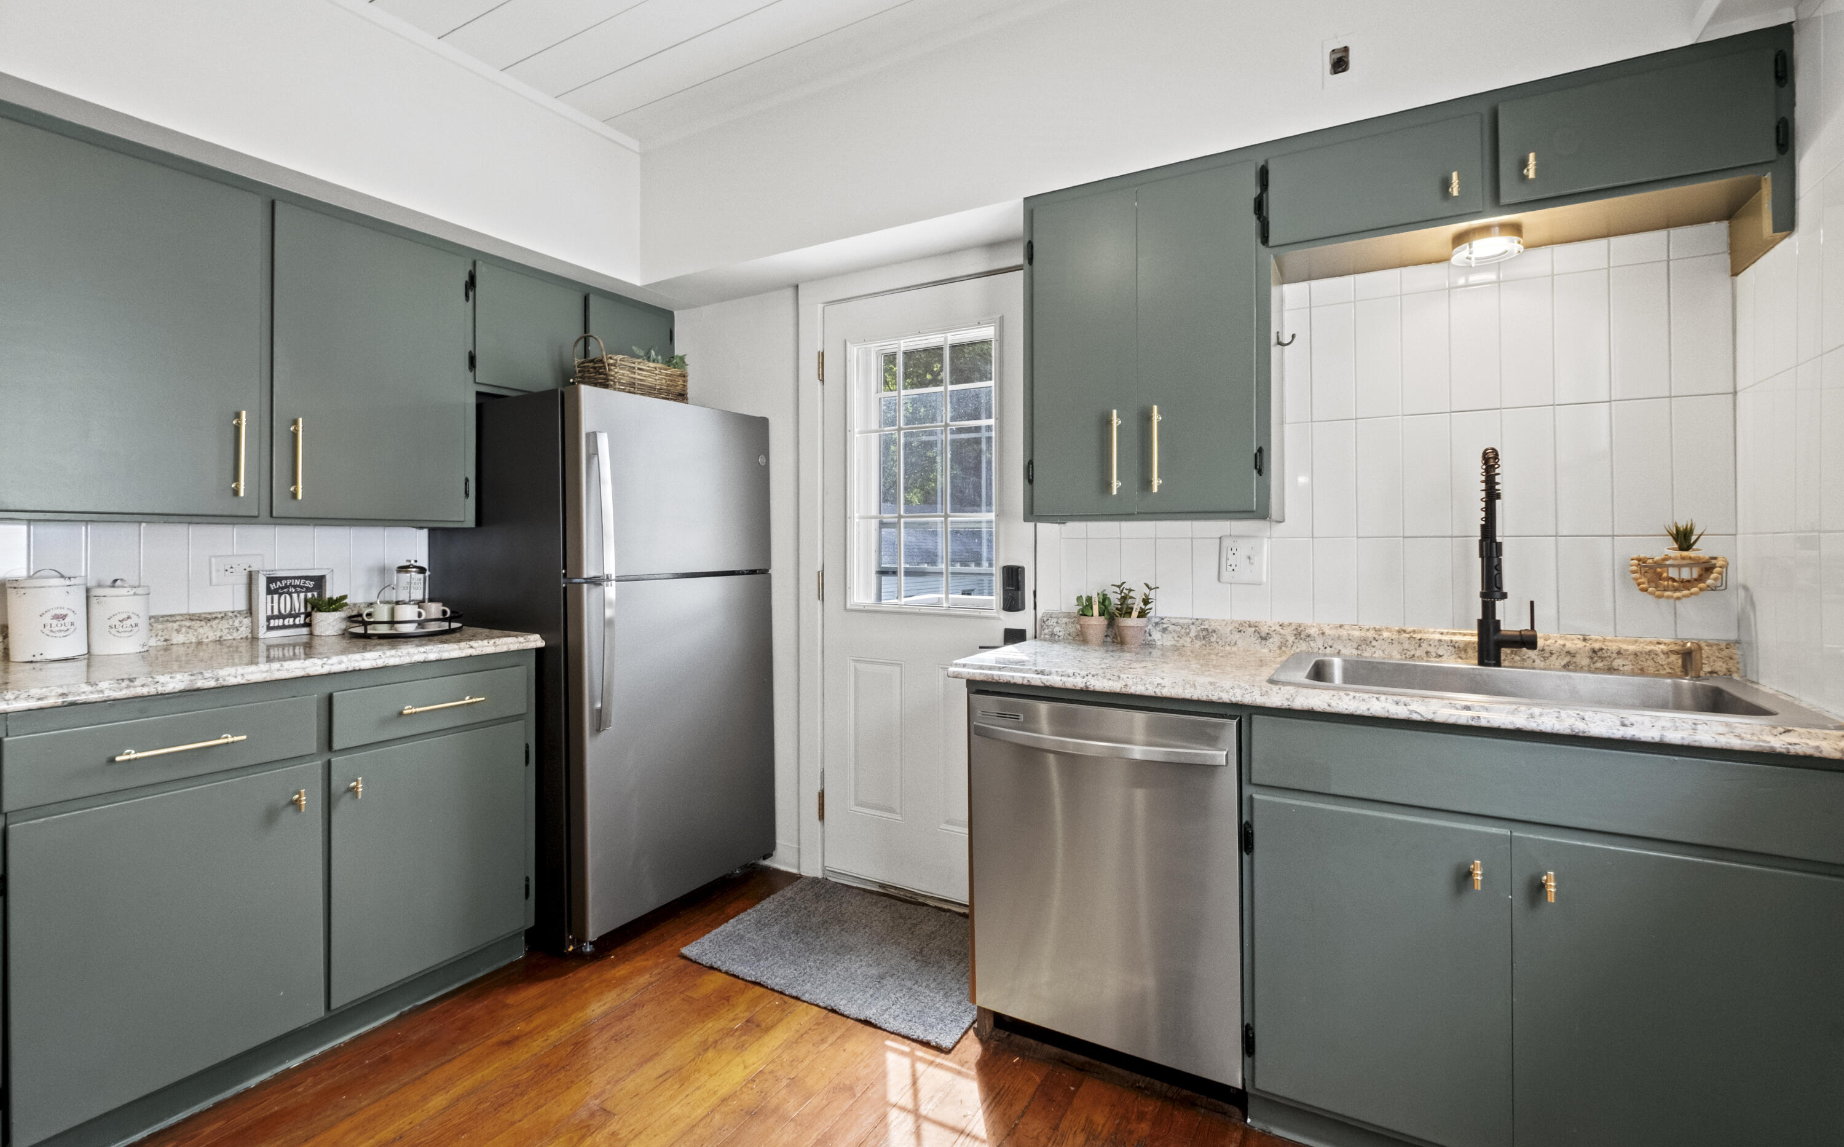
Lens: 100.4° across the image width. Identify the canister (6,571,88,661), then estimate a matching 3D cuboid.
[{"bbox_3d":[-2.143,0.100,1.885,0.130,0.217,0.130,1,1,31],"label":"canister"}]

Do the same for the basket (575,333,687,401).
[{"bbox_3d":[-0.985,-0.665,2.625,0.190,0.200,0.340,0,1,30],"label":"basket"}]

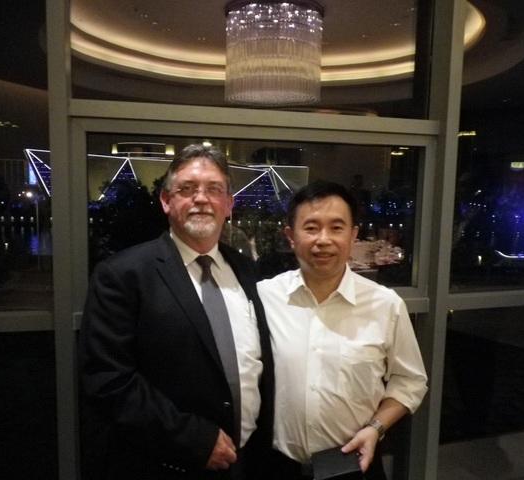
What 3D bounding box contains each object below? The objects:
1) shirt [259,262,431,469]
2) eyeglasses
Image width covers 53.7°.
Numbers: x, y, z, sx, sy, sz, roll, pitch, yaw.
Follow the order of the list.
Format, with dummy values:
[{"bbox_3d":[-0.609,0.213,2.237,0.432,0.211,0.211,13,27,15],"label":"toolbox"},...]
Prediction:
[{"bbox_3d":[0.195,0.330,1.420,0.500,0.530,0.280,2,6,11],"label":"shirt"},{"bbox_3d":[-0.169,-0.133,1.385,0.142,0.043,0.135,0,6,-11],"label":"eyeglasses"}]

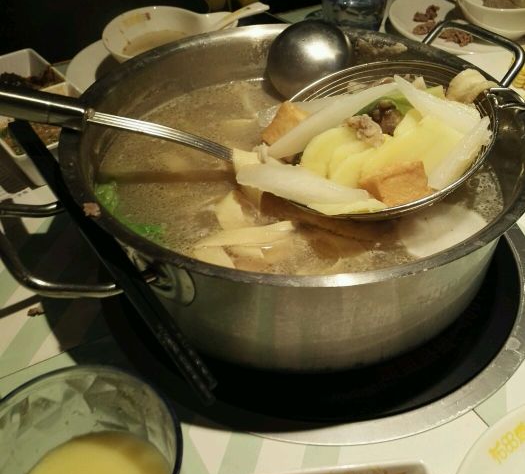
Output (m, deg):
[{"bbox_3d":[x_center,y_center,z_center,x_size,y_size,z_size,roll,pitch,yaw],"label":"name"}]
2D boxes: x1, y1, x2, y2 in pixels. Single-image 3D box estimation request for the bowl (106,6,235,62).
[{"bbox_3d":[-0.100,-0.204,0.619,0.146,0.050,0.130,-9,44,-8],"label":"bowl"}]

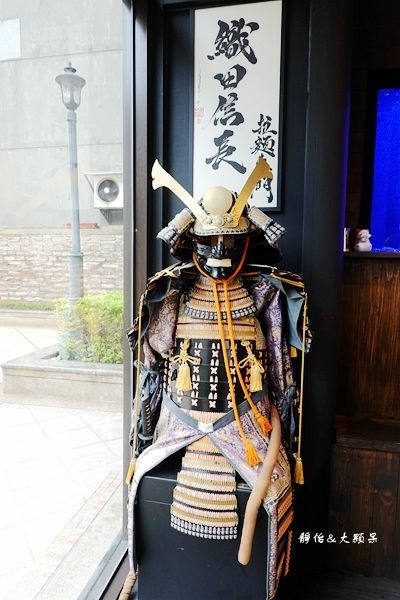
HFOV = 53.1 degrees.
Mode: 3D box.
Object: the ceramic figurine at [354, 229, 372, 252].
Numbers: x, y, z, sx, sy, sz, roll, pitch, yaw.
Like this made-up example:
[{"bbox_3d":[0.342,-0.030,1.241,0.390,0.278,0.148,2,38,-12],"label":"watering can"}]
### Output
[{"bbox_3d":[0.703,-0.256,1.720,0.072,0.097,0.068,3,6,18],"label":"ceramic figurine"}]

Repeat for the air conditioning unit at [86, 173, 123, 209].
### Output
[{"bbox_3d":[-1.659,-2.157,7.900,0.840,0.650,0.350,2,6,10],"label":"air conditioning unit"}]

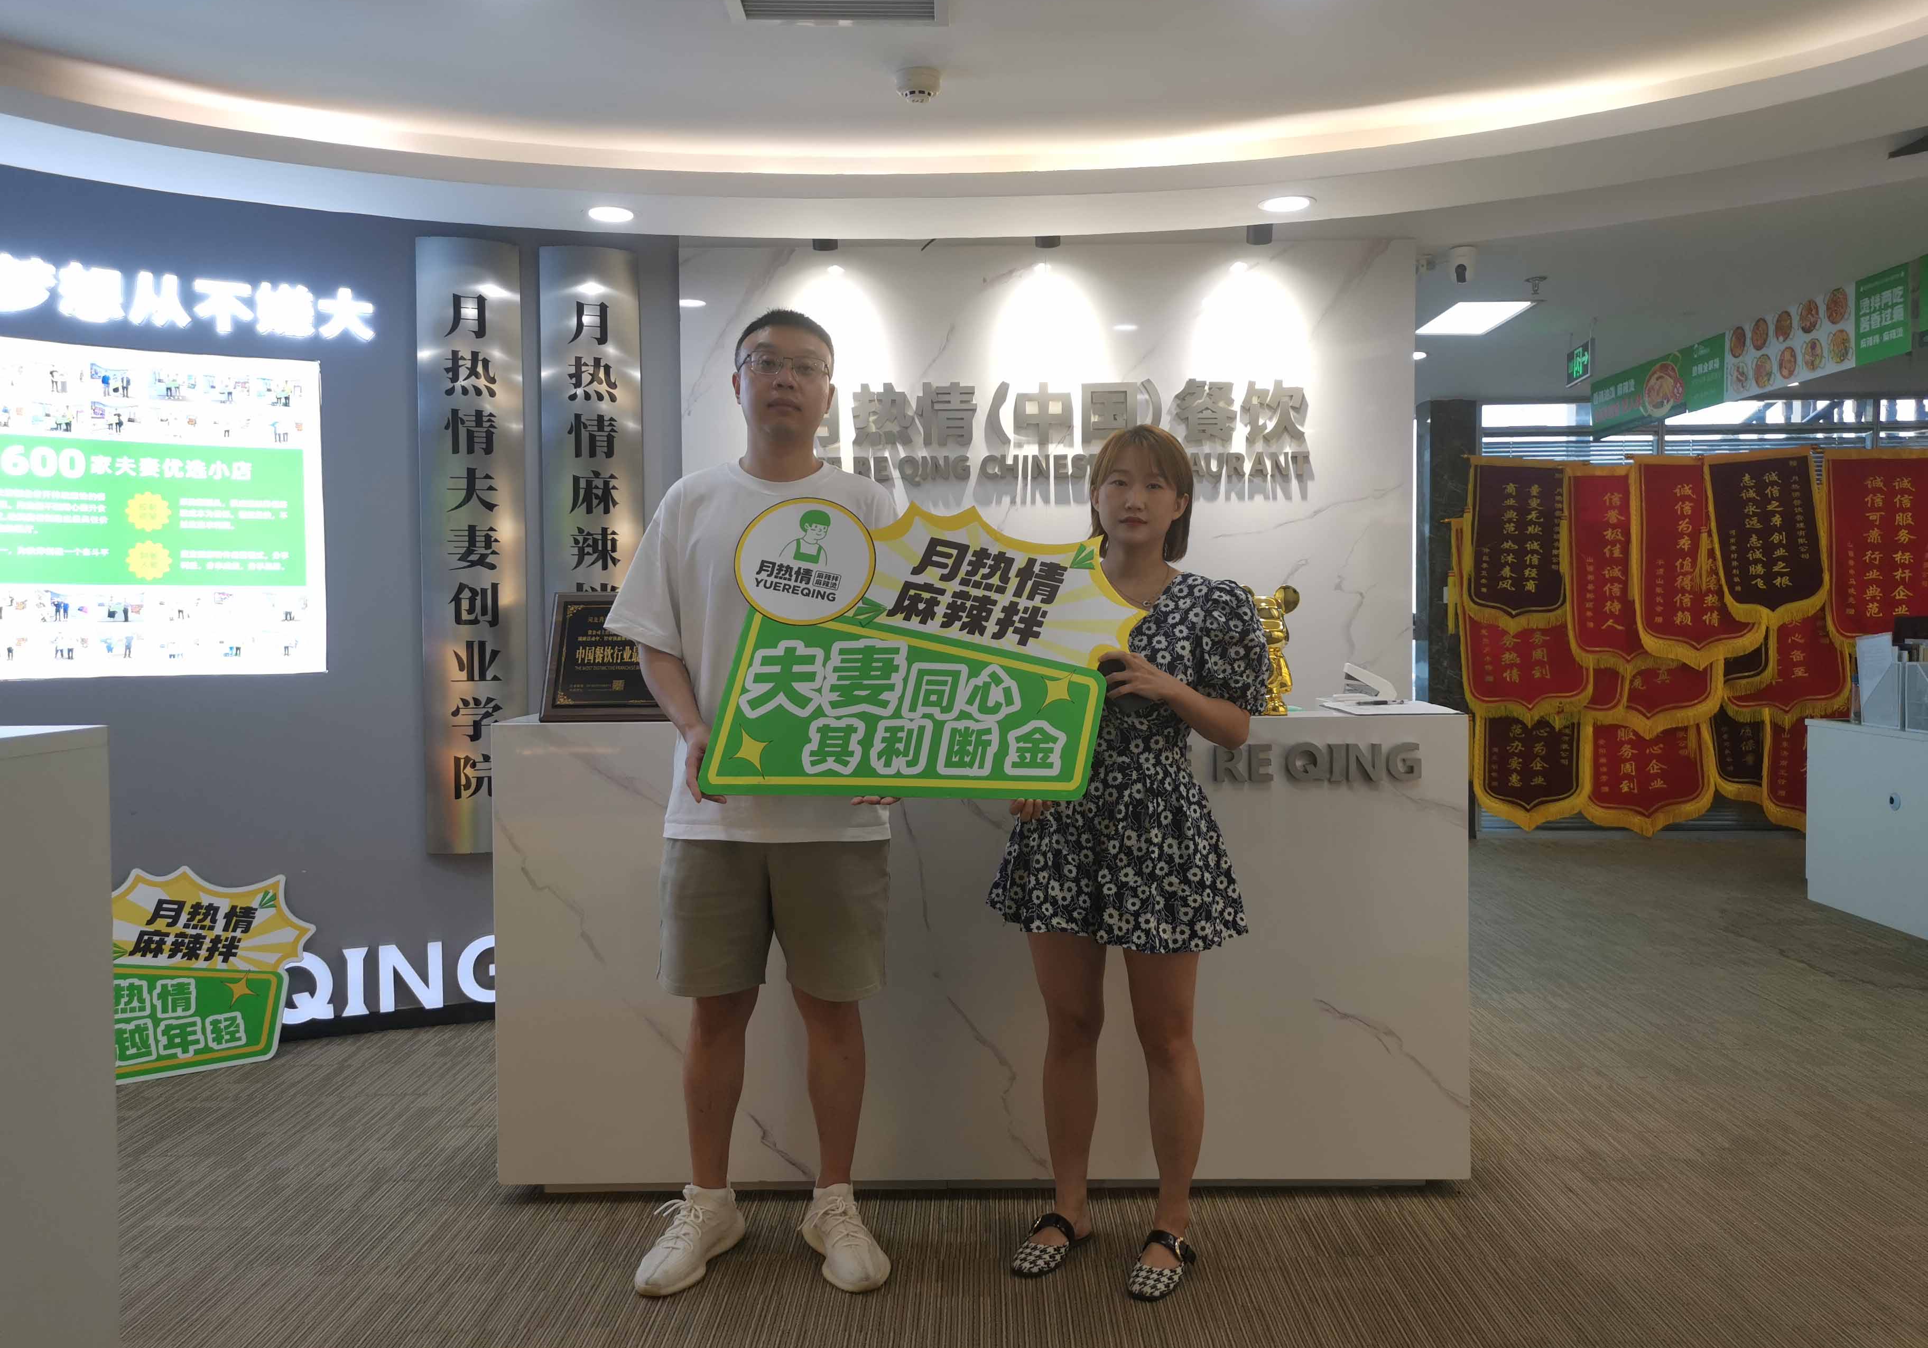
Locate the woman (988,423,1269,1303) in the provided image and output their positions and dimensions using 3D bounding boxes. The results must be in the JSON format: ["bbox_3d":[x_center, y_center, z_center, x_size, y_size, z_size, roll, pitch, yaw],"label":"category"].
[{"bbox_3d":[0.308,0.311,2.810,0.490,1.560,0.370,0,2,14],"label":"woman"}]

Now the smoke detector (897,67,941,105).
[{"bbox_3d":[-0.109,-1.420,3.640,0.104,0.062,0.104,0,2,0],"label":"smoke detector"}]

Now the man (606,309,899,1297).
[{"bbox_3d":[-0.371,0.212,2.804,0.580,1.784,0.400,0,2,-3],"label":"man"}]

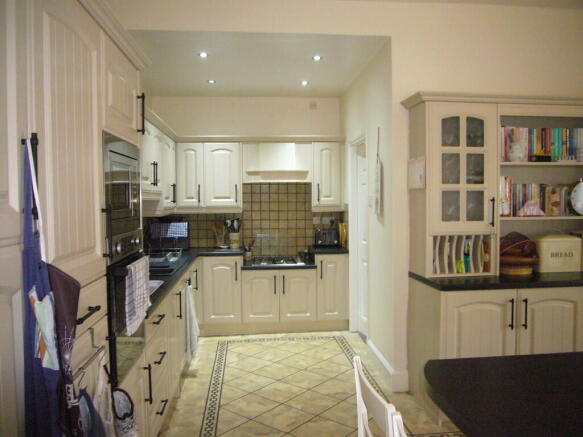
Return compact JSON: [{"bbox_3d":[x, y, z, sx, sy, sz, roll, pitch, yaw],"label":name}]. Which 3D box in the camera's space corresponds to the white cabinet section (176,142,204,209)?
[{"bbox_3d":[-1.131,-0.480,5.368,0.310,0.722,0.330,-1,2,-5],"label":"white cabinet section"}]

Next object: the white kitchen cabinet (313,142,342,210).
[{"bbox_3d":[0.396,-0.474,5.467,0.340,0.740,0.320,-1,2,-5],"label":"white kitchen cabinet"}]

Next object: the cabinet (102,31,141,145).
[{"bbox_3d":[-1.028,-0.528,2.043,0.580,0.372,0.600,-1,3,-6],"label":"cabinet"}]

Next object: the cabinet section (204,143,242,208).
[{"bbox_3d":[-0.769,-0.485,5.402,0.418,0.722,0.330,-1,2,-5],"label":"cabinet section"}]

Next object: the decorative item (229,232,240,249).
[{"bbox_3d":[-0.653,0.252,5.398,0.130,0.180,0.130,-1,2,-5],"label":"decorative item"}]

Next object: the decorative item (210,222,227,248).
[{"bbox_3d":[-0.830,0.193,5.359,0.180,0.300,0.140,-1,2,-5],"label":"decorative item"}]

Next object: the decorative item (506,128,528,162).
[{"bbox_3d":[1.566,-0.515,3.335,0.145,0.235,0.110,-1,3,-6],"label":"decorative item"}]

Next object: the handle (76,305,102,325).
[{"bbox_3d":[-0.639,0.298,1.450,0.040,0.020,0.212,-1,2,-5],"label":"handle"}]

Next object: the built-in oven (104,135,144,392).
[{"bbox_3d":[-0.975,0.156,2.035,0.540,0.980,0.600,-1,2,-5],"label":"built-in oven"}]

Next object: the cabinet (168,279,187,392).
[{"bbox_3d":[-1.153,0.828,3.564,0.580,0.685,1.000,-1,3,-6],"label":"cabinet"}]

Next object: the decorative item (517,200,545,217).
[{"bbox_3d":[1.755,-0.073,3.462,0.190,0.110,0.060,-1,2,-5],"label":"decorative item"}]

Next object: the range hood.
[{"bbox_3d":[-0.170,-0.626,5.382,0.777,0.438,0.350,-1,3,-6],"label":"range hood"}]

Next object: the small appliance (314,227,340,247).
[{"bbox_3d":[0.388,0.215,5.389,0.270,0.217,0.260,-1,3,-6],"label":"small appliance"}]

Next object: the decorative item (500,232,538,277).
[{"bbox_3d":[1.588,0.247,3.431,0.300,0.287,0.270,-1,3,-6],"label":"decorative item"}]

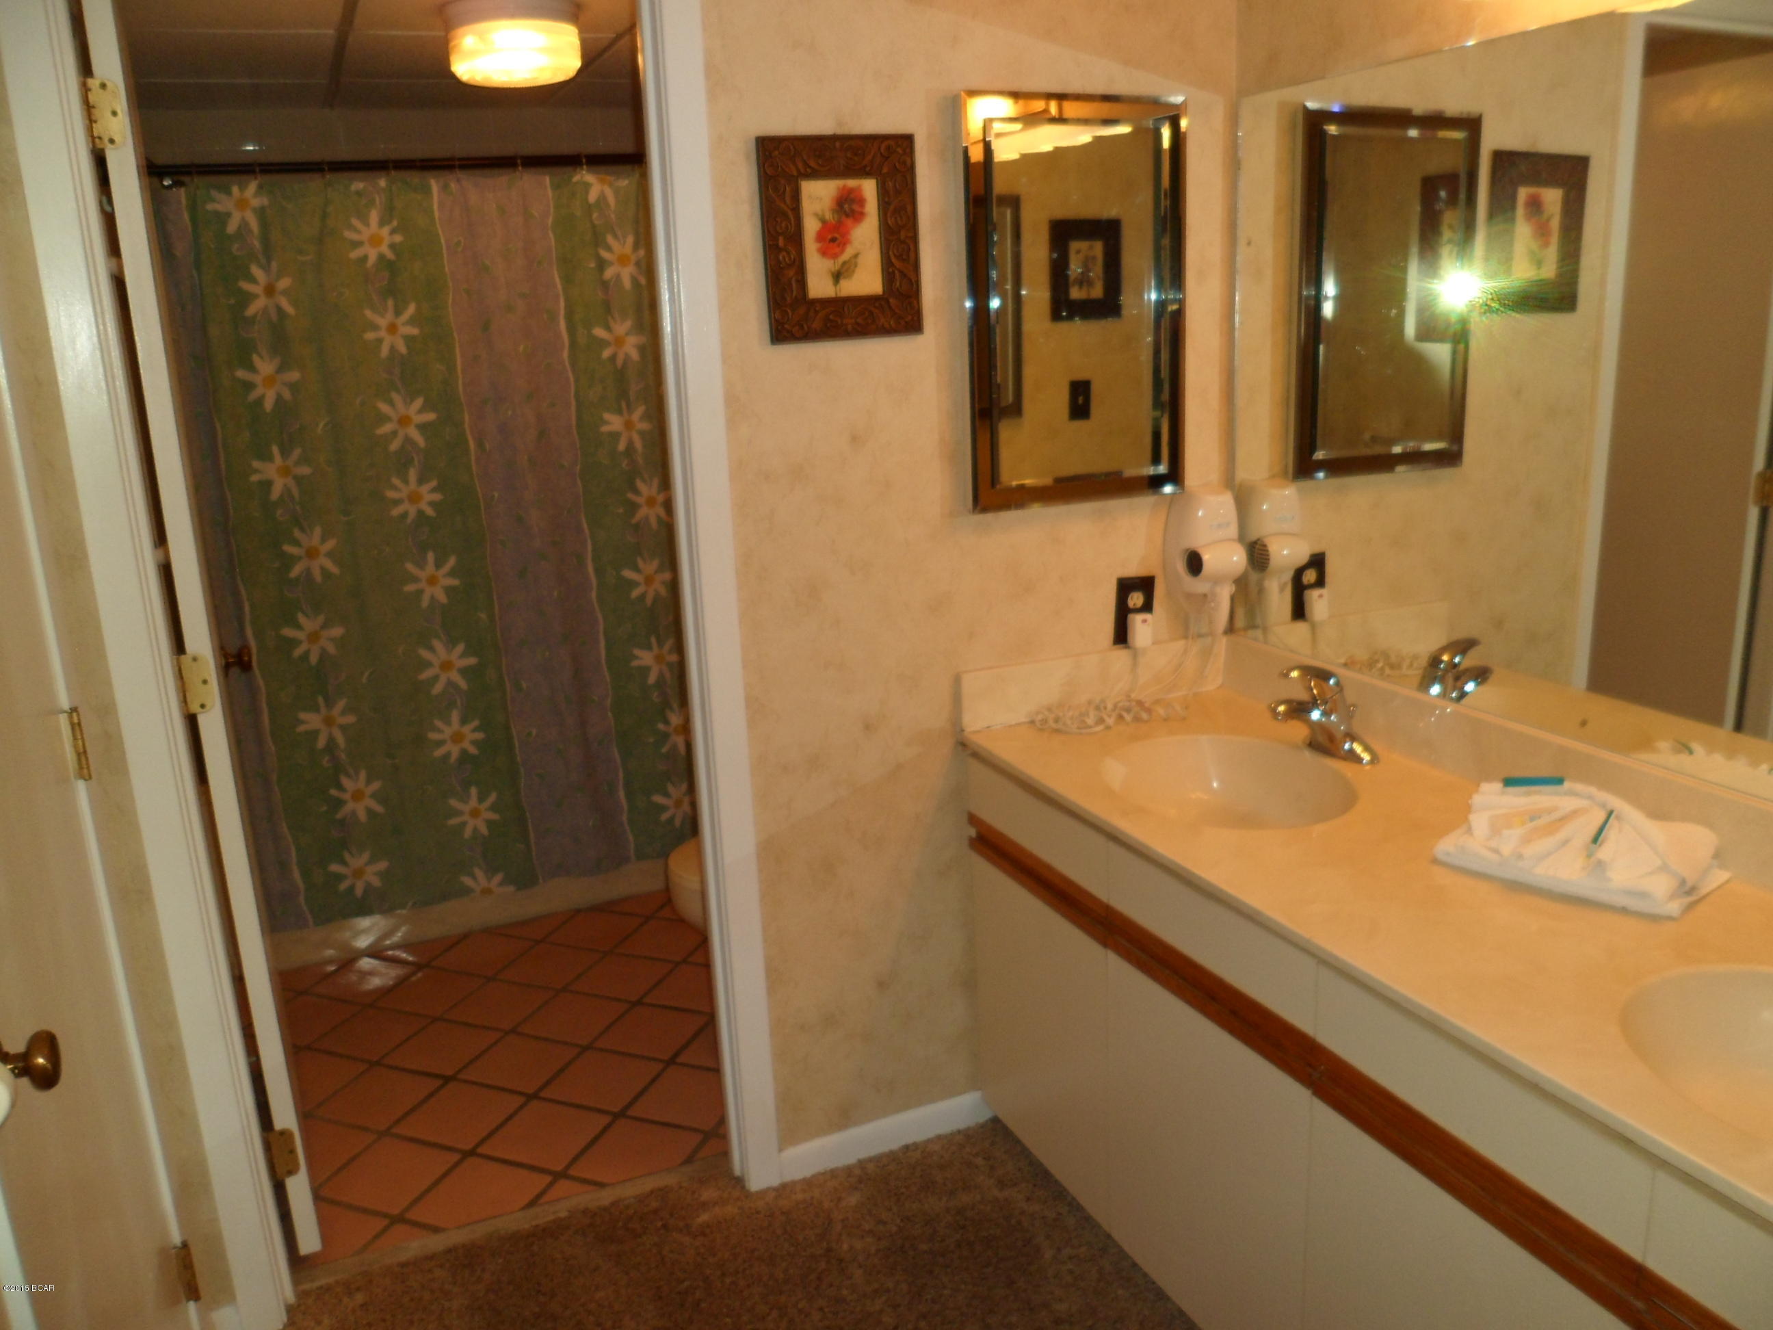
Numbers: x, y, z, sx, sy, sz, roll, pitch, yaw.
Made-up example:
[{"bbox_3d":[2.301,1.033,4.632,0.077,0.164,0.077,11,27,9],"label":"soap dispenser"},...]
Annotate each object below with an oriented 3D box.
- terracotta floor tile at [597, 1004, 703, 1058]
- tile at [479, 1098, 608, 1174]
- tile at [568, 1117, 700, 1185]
[{"bbox_3d":[-0.519,0.820,2.961,0.190,0.012,0.190,3,16,21],"label":"terracotta floor tile"},{"bbox_3d":[-0.664,0.921,2.602,0.190,0.012,0.190,3,16,21],"label":"tile"},{"bbox_3d":[-0.474,0.931,2.531,0.190,0.012,0.190,3,16,21],"label":"tile"}]

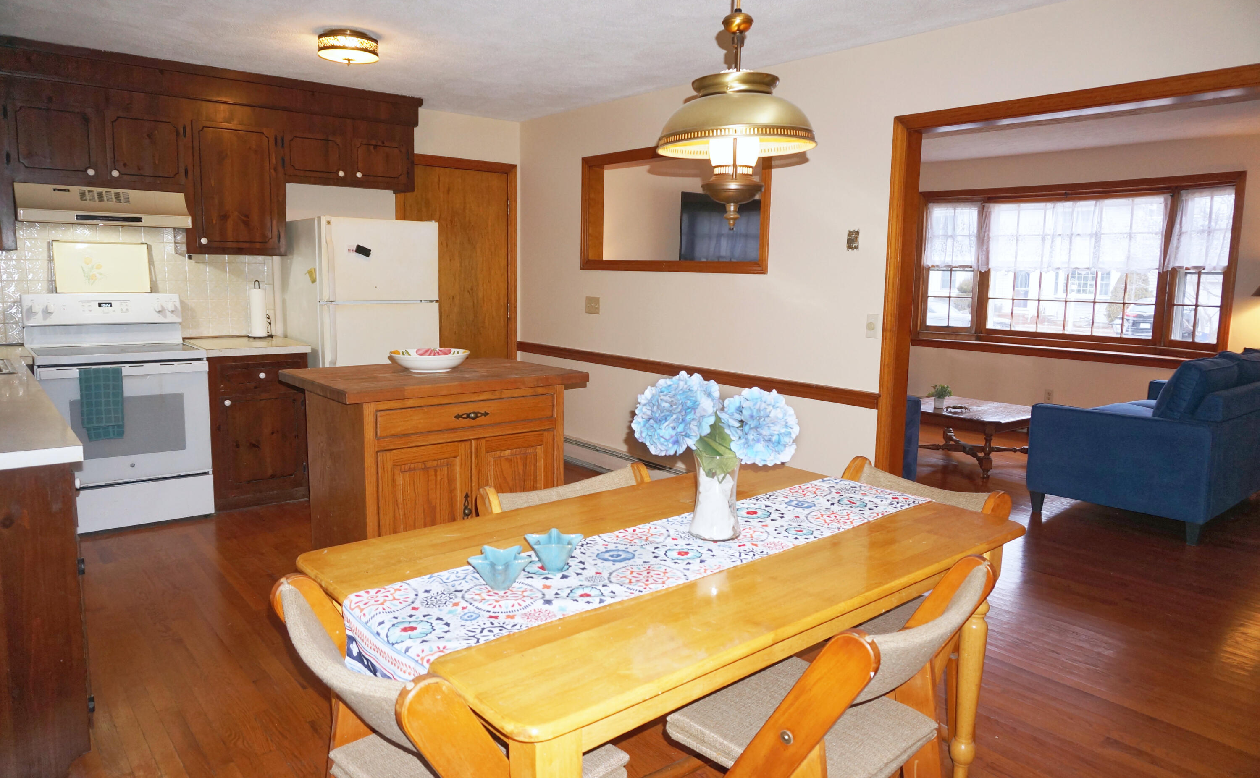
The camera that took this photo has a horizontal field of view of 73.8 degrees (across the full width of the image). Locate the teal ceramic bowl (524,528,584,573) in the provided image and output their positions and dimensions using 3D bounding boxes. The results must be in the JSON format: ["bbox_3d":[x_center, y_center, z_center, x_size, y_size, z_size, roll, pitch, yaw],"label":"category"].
[{"bbox_3d":[-0.159,0.351,1.780,0.124,0.069,0.119,0,8,-5],"label":"teal ceramic bowl"}]

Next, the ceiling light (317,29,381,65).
[{"bbox_3d":[-1.315,-1.584,3.919,0.276,0.138,0.276,-6,11,-40],"label":"ceiling light"}]

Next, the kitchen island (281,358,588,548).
[{"bbox_3d":[-0.871,0.376,3.791,1.105,0.914,0.785,-6,11,-40],"label":"kitchen island"}]

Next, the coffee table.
[{"bbox_3d":[2.573,0.353,6.308,0.880,0.420,0.880,-5,10,-39],"label":"coffee table"}]

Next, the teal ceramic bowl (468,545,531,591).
[{"bbox_3d":[-0.257,0.361,1.665,0.125,0.062,0.122,0,8,-6],"label":"teal ceramic bowl"}]

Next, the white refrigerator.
[{"bbox_3d":[-1.671,-0.219,5.265,0.722,1.650,0.690,-6,11,-40],"label":"white refrigerator"}]

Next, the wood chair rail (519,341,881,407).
[{"bbox_3d":[0.149,-0.132,5.224,0.024,0.078,3.228,-5,10,-39],"label":"wood chair rail"}]

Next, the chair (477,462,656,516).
[{"bbox_3d":[-0.039,0.669,2.319,0.530,0.785,0.580,-5,10,-38],"label":"chair"}]

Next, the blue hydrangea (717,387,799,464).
[{"bbox_3d":[0.307,0.090,2.010,0.193,0.182,0.180,2,8,9],"label":"blue hydrangea"}]

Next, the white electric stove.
[{"bbox_3d":[-2.777,0.095,4.562,0.760,1.190,0.700,-5,10,-39],"label":"white electric stove"}]

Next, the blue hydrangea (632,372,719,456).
[{"bbox_3d":[0.109,0.060,2.020,0.210,0.200,0.200,0,8,-6],"label":"blue hydrangea"}]

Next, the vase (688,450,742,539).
[{"bbox_3d":[0.210,0.255,2.037,0.122,0.197,0.122,2,8,6],"label":"vase"}]

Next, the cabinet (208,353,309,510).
[{"bbox_3d":[-2.248,0.210,4.940,0.521,0.874,0.600,-6,11,-40],"label":"cabinet"}]

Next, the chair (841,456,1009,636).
[{"bbox_3d":[0.695,0.661,2.488,0.580,0.785,0.530,-4,10,-35],"label":"chair"}]

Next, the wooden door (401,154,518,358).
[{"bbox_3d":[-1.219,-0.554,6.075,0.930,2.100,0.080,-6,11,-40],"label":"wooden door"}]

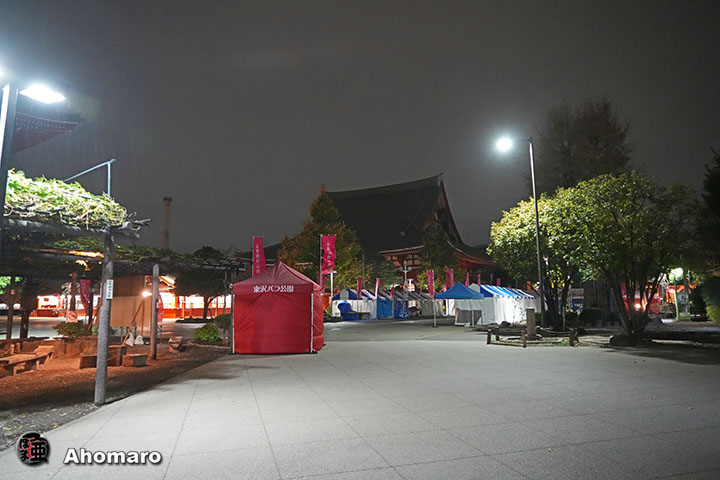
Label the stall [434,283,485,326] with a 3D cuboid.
[{"bbox_3d":[5.934,3.814,28.531,2.300,2.620,2.300,-5,-8,26],"label":"stall"}]

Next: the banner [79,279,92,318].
[{"bbox_3d":[-12.485,2.666,21.872,0.550,1.720,0.080,1,-8,-17],"label":"banner"}]

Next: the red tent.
[{"bbox_3d":[-2.653,2.203,16.159,2.500,2.920,2.500,-2,-7,3],"label":"red tent"}]

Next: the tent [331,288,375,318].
[{"bbox_3d":[-0.536,5.280,39.600,2.750,2.500,2.600,-6,-8,32],"label":"tent"}]

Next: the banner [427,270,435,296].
[{"bbox_3d":[4.406,2.719,30.000,0.460,1.650,0.080,-1,-7,0],"label":"banner"}]

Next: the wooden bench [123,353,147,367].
[{"bbox_3d":[-5.834,3.097,12.446,0.520,0.340,0.420,-6,-8,31],"label":"wooden bench"}]

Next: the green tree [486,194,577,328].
[{"bbox_3d":[7.735,0.975,20.800,4.400,5.700,4.400,-1,-7,0],"label":"green tree"}]

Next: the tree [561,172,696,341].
[{"bbox_3d":[9.565,0.552,17.100,4.600,5.750,4.600,-1,-7,0],"label":"tree"}]

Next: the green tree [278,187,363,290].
[{"bbox_3d":[-4.476,1.170,54.295,9.400,14.700,9.200,-1,-7,0],"label":"green tree"}]

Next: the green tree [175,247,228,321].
[{"bbox_3d":[-12.713,3.489,38.500,4.300,5.900,4.300,-1,-7,0],"label":"green tree"}]

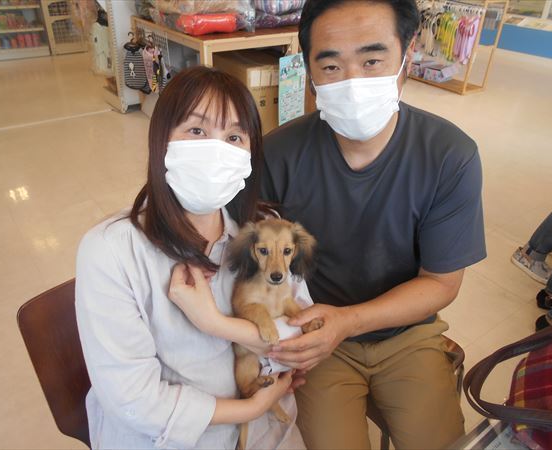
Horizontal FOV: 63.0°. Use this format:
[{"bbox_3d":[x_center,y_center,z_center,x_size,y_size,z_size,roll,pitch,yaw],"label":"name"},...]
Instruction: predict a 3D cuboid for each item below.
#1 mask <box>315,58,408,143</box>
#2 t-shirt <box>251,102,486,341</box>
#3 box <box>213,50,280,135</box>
[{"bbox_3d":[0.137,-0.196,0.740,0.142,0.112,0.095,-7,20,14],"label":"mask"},{"bbox_3d":[0.160,-0.010,0.985,0.510,0.550,0.320,4,32,9],"label":"t-shirt"},{"bbox_3d":[-0.179,-1.076,3.739,0.410,0.550,0.470,-18,38,-30],"label":"box"}]

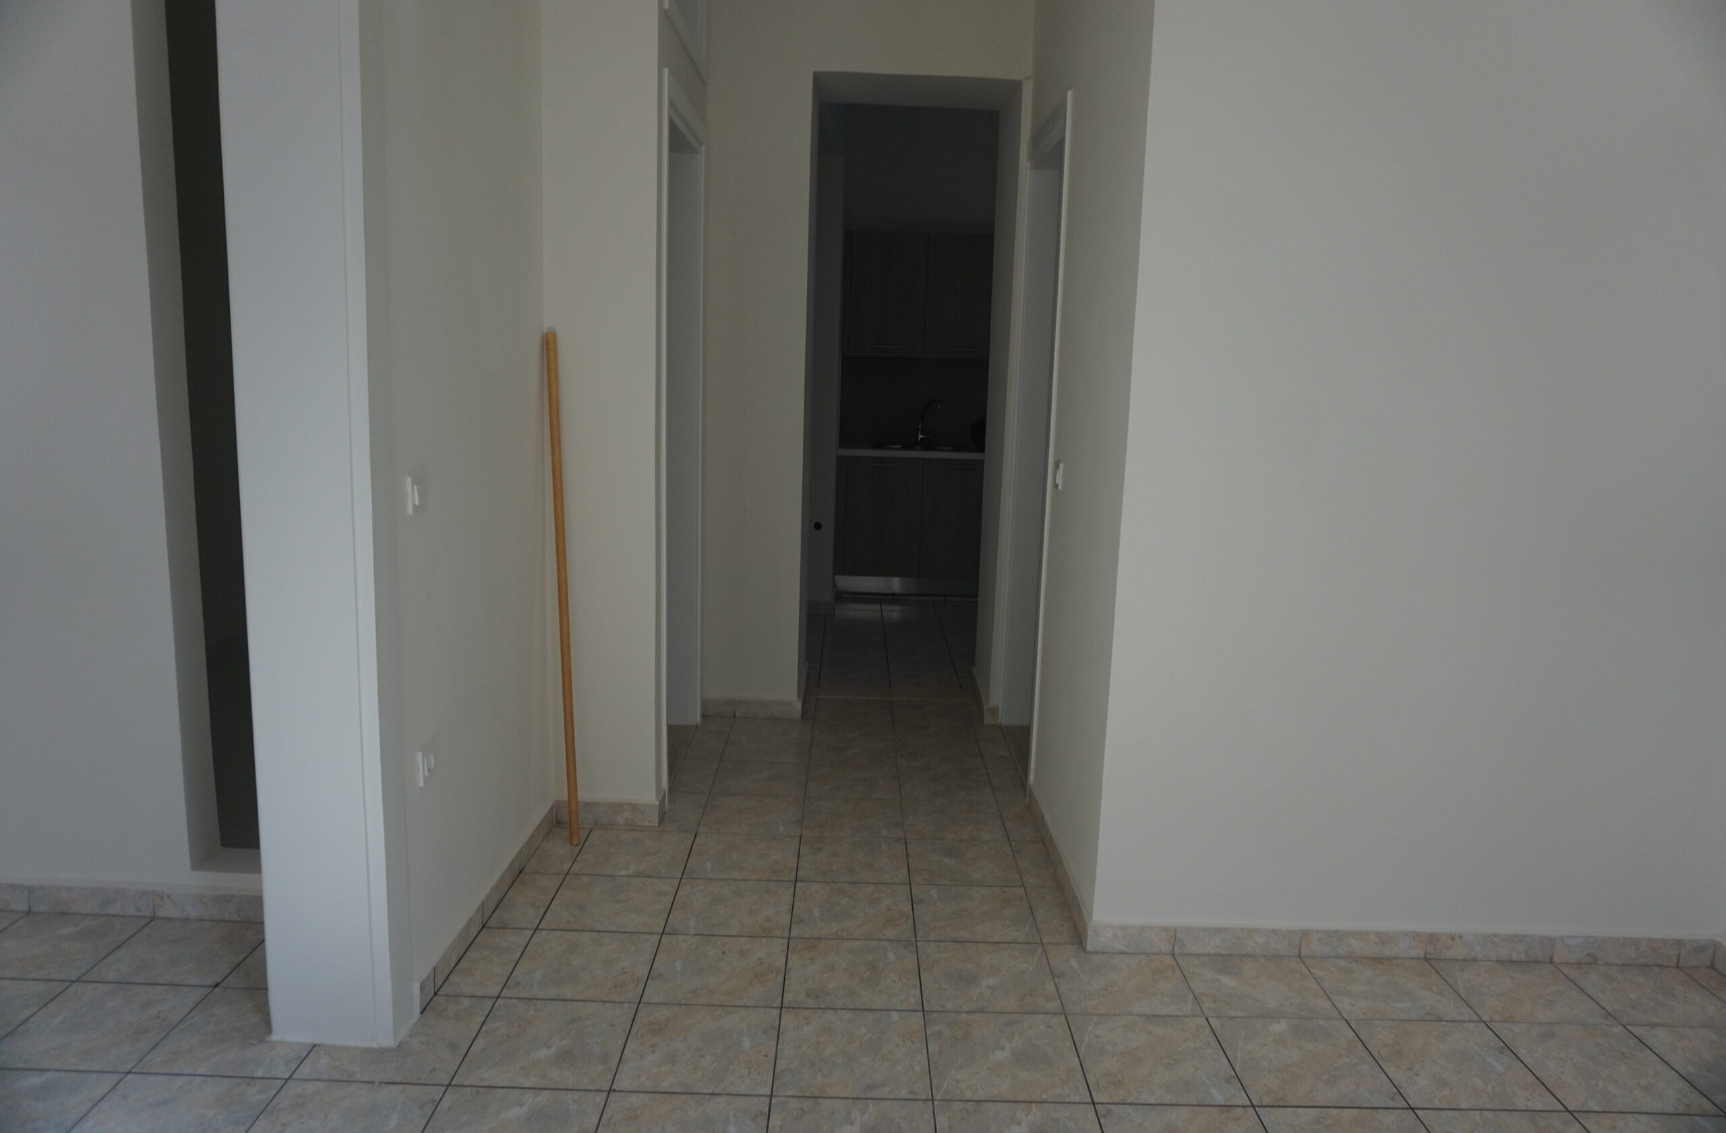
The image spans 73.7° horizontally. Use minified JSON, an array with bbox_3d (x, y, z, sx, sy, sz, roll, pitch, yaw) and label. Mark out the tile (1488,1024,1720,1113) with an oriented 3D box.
[{"bbox_3d":[1.623,1.113,2.510,0.326,0.010,0.326,2,10,-1],"label":"tile"}]

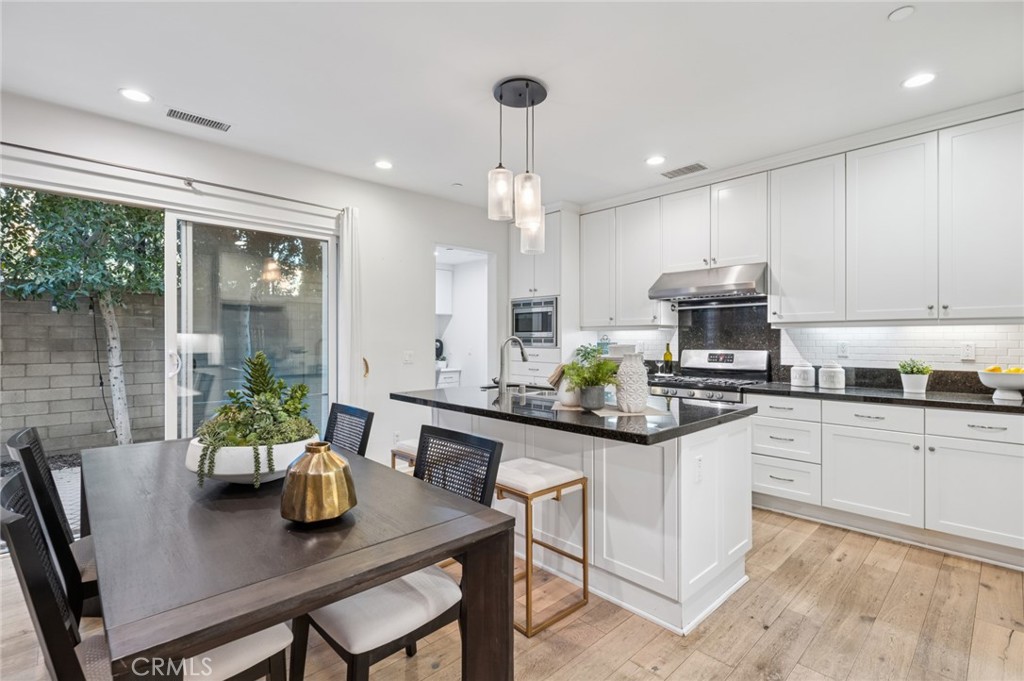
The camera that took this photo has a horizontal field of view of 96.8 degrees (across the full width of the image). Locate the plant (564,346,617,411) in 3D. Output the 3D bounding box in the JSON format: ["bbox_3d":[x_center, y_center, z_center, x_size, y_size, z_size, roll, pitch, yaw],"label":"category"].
[{"bbox_3d":[0.408,0.189,2.350,0.270,0.330,0.280,0,0,0],"label":"plant"}]

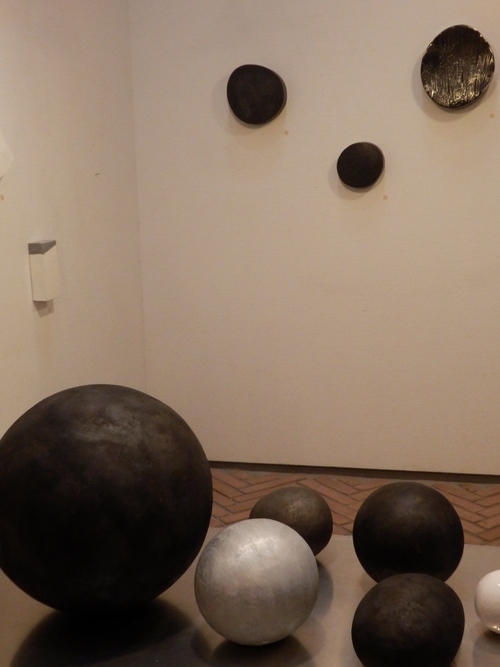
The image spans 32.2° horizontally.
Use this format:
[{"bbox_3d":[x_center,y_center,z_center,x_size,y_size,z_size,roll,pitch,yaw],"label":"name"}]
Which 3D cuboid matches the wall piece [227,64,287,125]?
[{"bbox_3d":[0.026,-0.865,3.144,0.221,0.210,0.050,1,11,13],"label":"wall piece"}]

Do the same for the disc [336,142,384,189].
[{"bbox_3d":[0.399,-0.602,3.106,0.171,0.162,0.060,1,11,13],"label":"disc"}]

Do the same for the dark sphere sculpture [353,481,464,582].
[{"bbox_3d":[0.437,0.563,2.392,0.301,0.301,0.301,-1,11,0],"label":"dark sphere sculpture"}]

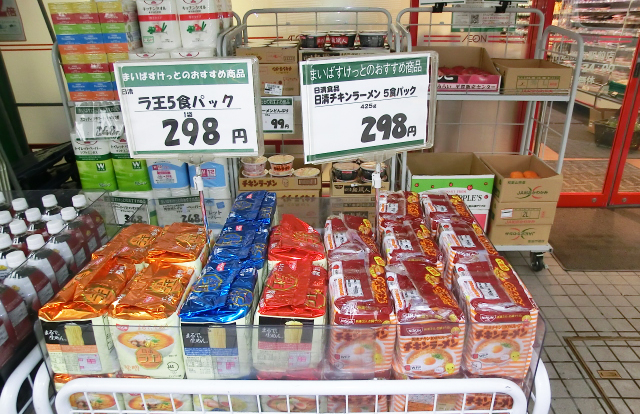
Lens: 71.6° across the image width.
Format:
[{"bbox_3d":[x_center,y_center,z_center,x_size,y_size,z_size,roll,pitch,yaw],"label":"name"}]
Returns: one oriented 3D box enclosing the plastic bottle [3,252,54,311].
[{"bbox_3d":[-0.695,0.211,1.062,0.086,0.225,0.081,-1,25,3],"label":"plastic bottle"}]

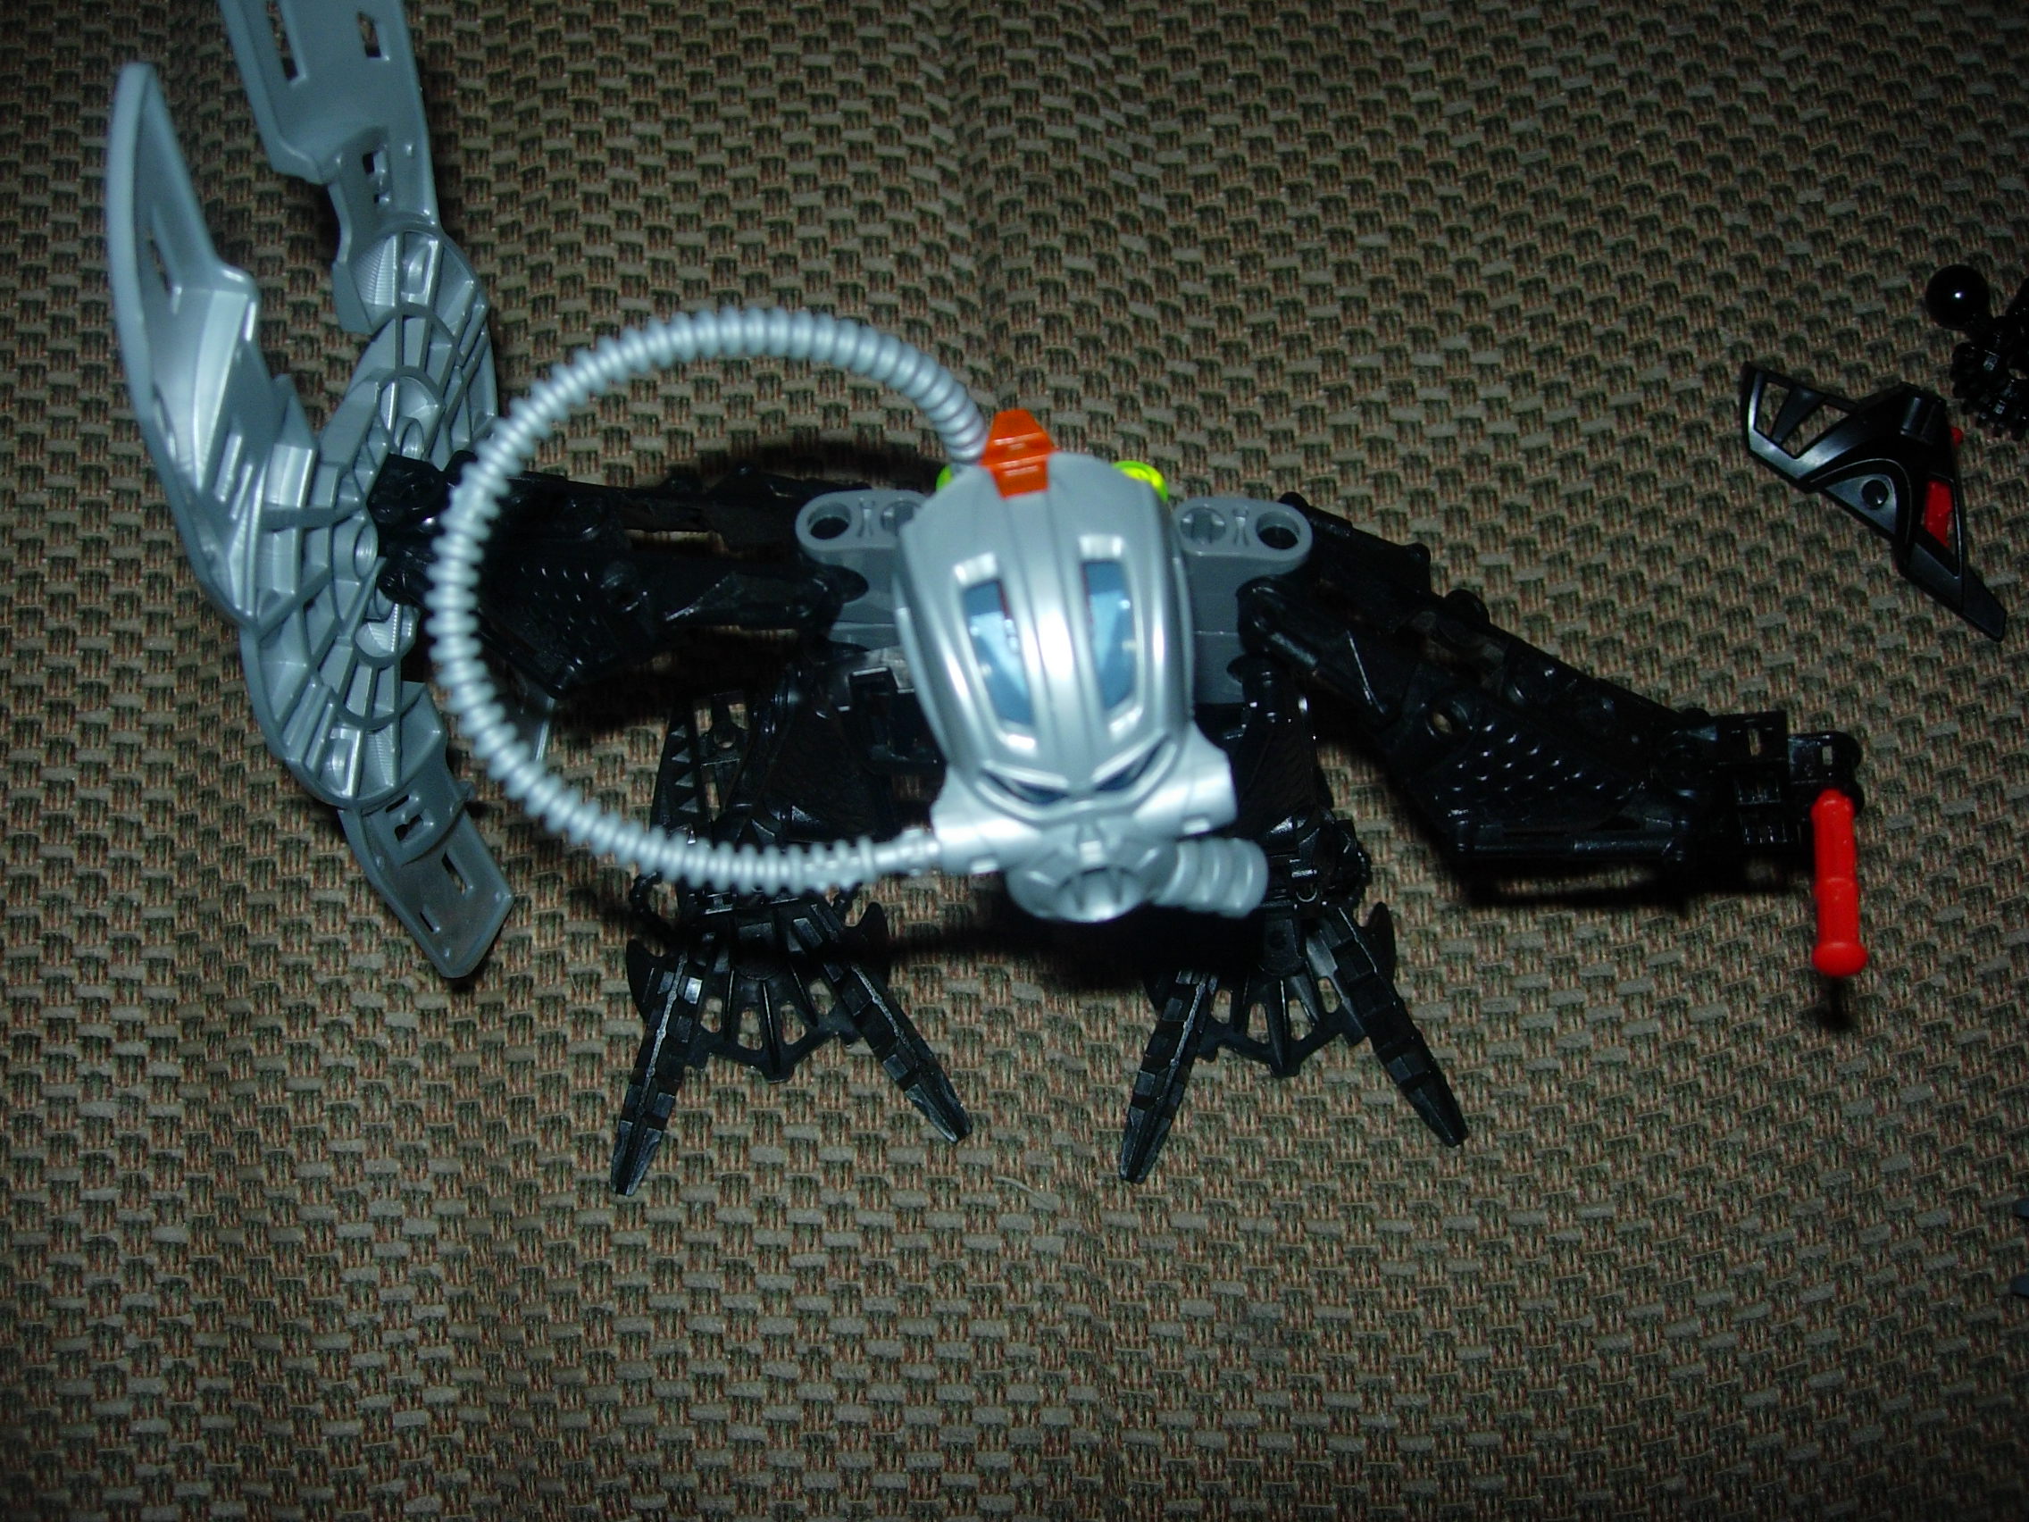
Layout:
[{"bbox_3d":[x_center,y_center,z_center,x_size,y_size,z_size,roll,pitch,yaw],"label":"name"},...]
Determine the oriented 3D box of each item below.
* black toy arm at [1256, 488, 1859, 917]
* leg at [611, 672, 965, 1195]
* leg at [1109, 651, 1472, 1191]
[{"bbox_3d":[0.061,-0.004,0.259,0.075,0.025,0.030,21,68,-11],"label":"black toy arm"},{"bbox_3d":[-0.033,0.021,0.291,0.051,0.083,0.055,-4,68,-2],"label":"leg"},{"bbox_3d":[0.040,0.021,0.291,0.050,0.083,0.055,-4,68,-2],"label":"leg"}]

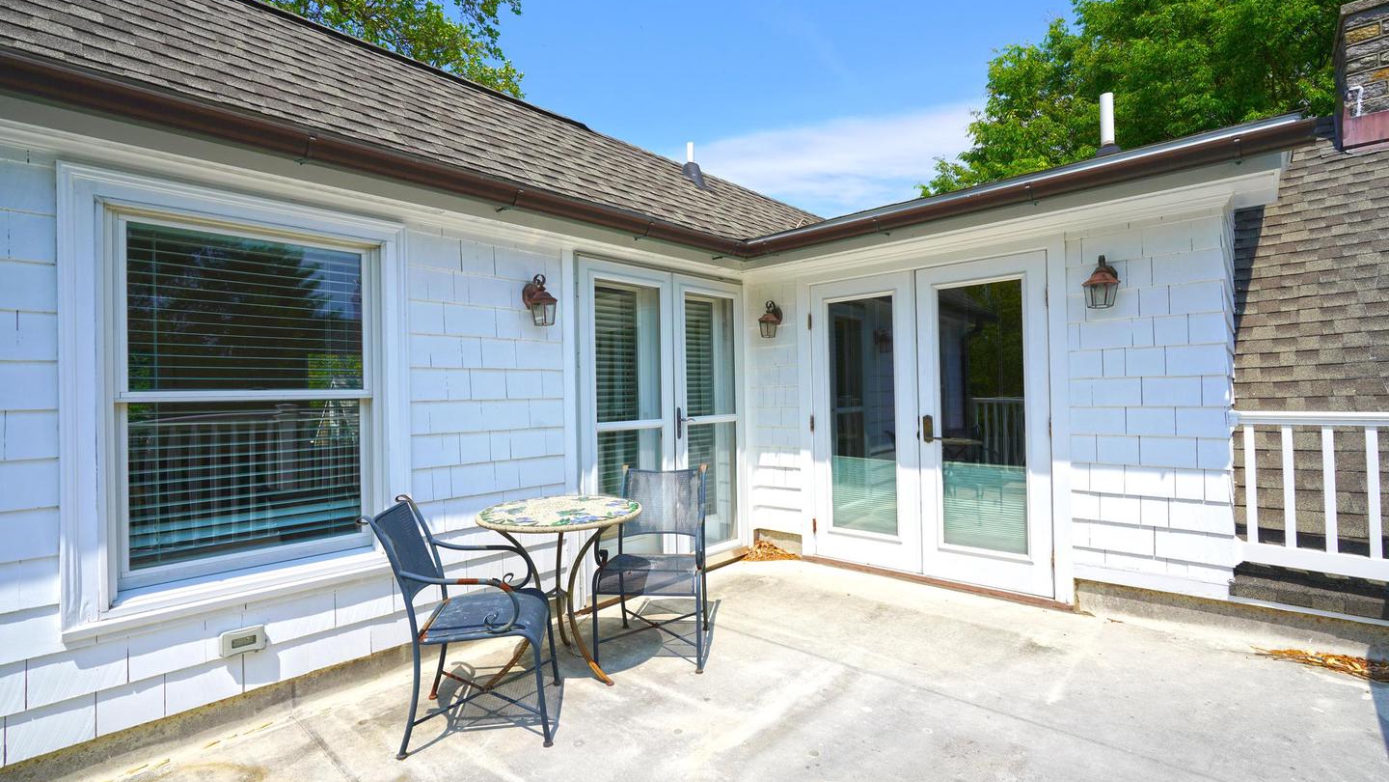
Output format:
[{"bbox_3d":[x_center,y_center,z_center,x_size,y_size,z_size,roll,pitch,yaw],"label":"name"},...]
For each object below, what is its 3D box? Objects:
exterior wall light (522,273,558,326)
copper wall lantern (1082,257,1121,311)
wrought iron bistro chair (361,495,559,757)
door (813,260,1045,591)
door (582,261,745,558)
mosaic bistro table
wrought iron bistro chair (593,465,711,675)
[{"bbox_3d":[-0.845,-0.502,3.373,0.210,0.280,0.165,-1,0,42],"label":"exterior wall light"},{"bbox_3d":[2.170,-0.591,3.307,0.165,0.280,0.210,-1,0,42],"label":"copper wall lantern"},{"bbox_3d":[-0.902,0.883,2.487,0.665,0.872,0.530,-1,0,-9],"label":"wrought iron bistro chair"},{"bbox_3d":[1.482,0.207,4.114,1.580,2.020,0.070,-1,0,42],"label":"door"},{"bbox_3d":[-0.160,0.223,4.254,0.070,2.080,1.550,-1,0,42],"label":"door"},{"bbox_3d":[-0.642,0.943,2.898,0.765,0.748,0.765,-1,0,0],"label":"mosaic bistro table"},{"bbox_3d":[-0.191,0.867,3.206,0.530,0.885,0.665,-1,0,7],"label":"wrought iron bistro chair"}]

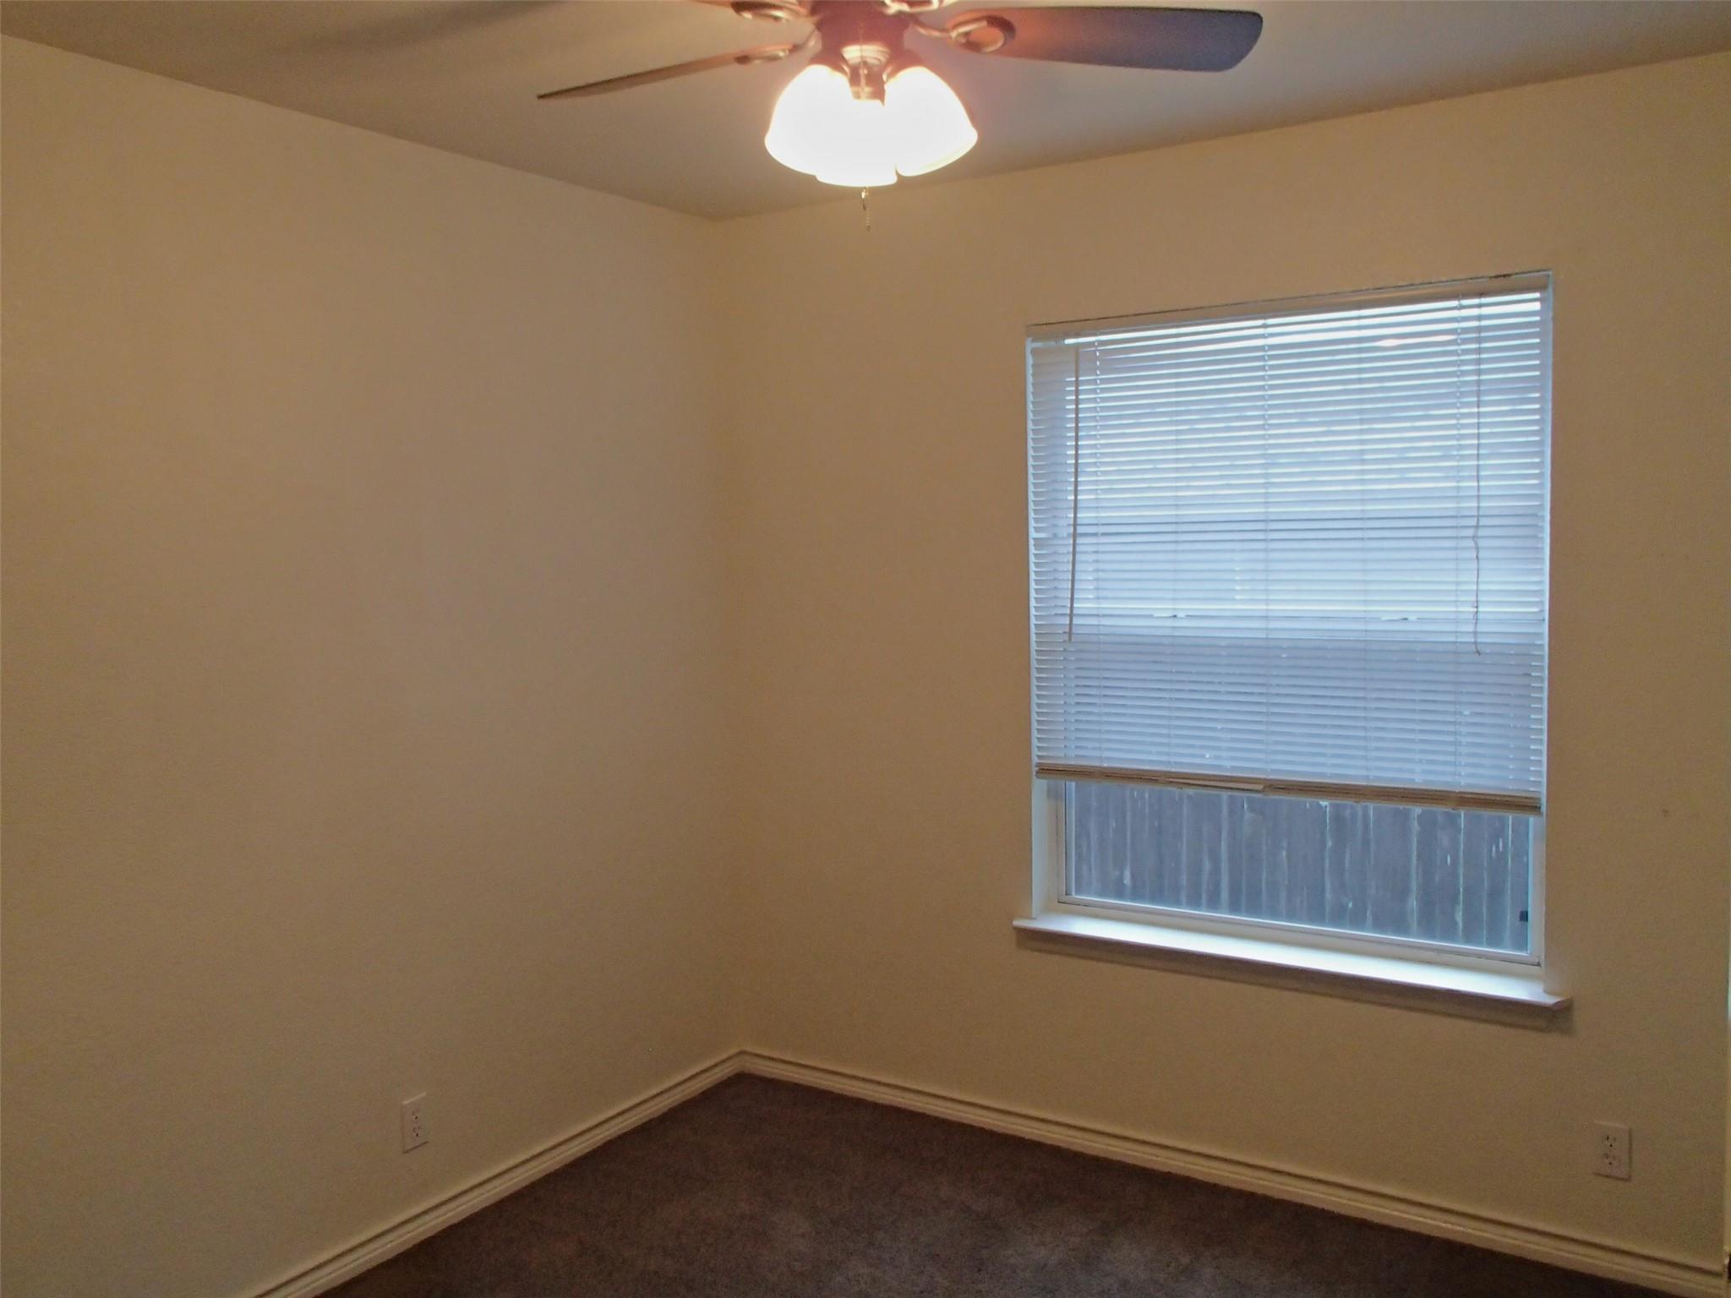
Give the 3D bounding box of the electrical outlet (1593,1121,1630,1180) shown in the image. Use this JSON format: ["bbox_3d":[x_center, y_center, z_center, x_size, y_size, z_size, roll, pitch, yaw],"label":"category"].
[{"bbox_3d":[1.541,1.035,2.888,0.071,0.114,0.010,2,6,33],"label":"electrical outlet"}]

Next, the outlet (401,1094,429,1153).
[{"bbox_3d":[-1.011,1.068,3.149,0.010,0.114,0.071,2,6,33],"label":"outlet"}]

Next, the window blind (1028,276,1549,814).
[{"bbox_3d":[0.917,-0.221,3.205,1.170,1.122,0.040,2,6,33],"label":"window blind"}]

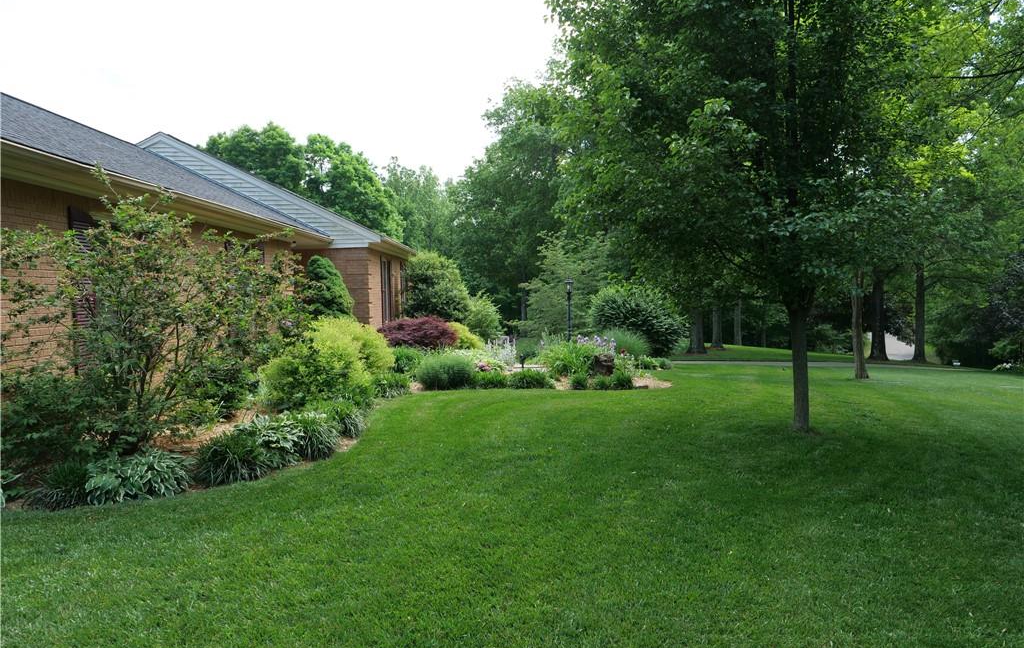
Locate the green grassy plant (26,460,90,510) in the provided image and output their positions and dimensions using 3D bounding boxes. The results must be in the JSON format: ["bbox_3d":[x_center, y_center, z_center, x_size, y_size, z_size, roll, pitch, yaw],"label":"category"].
[{"bbox_3d":[-3.442,1.177,5.400,0.500,0.310,0.480,0,3,0],"label":"green grassy plant"}]

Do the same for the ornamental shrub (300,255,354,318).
[{"bbox_3d":[-3.374,-0.172,12.904,1.300,2.175,1.250,-1,3,0],"label":"ornamental shrub"}]

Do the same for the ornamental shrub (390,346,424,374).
[{"bbox_3d":[-1.887,0.723,12.700,0.650,0.570,0.620,0,3,0],"label":"ornamental shrub"}]

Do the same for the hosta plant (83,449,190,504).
[{"bbox_3d":[-2.938,1.152,5.569,0.800,0.360,0.660,-2,4,-26],"label":"hosta plant"}]

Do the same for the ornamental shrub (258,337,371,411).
[{"bbox_3d":[-2.834,0.686,10.244,1.480,1.013,1.300,-1,3,0],"label":"ornamental shrub"}]

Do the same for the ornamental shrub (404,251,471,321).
[{"bbox_3d":[-2.025,-0.611,19.300,1.900,2.650,1.900,0,3,0],"label":"ornamental shrub"}]

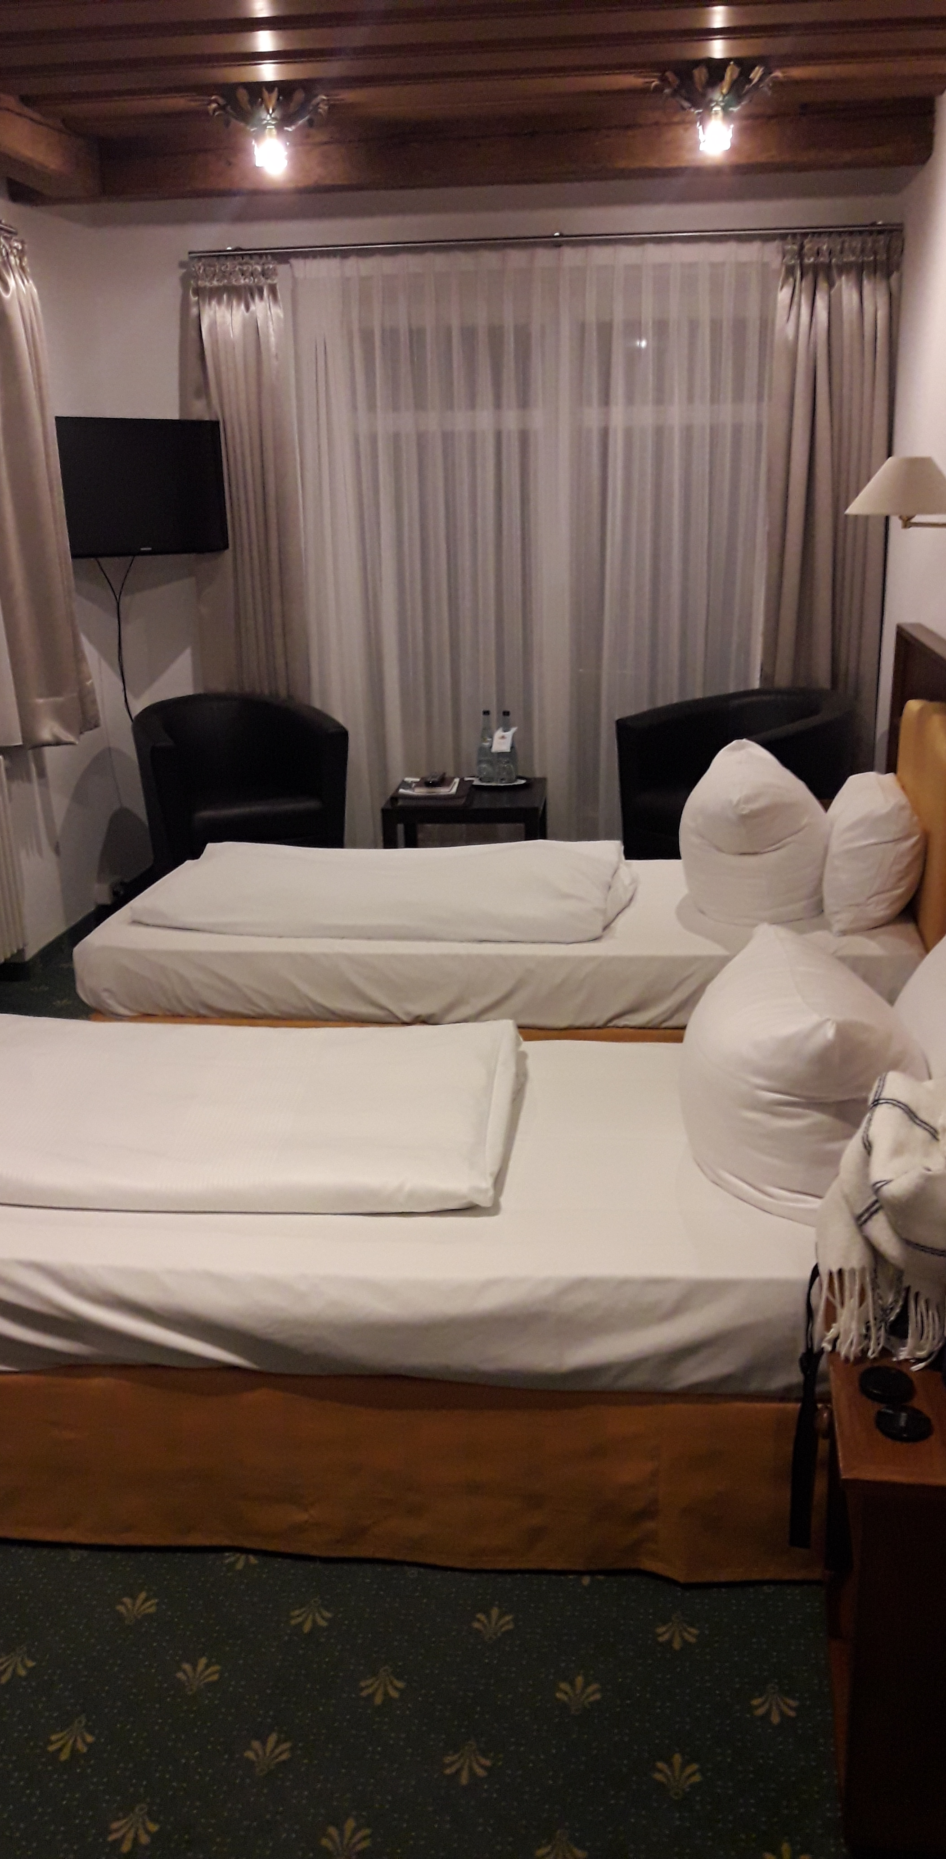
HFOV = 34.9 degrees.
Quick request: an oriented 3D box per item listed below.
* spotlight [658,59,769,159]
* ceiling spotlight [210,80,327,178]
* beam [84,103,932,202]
[{"bbox_3d":[0.705,-2.331,4.305,0.350,0.210,0.350,0,17,6],"label":"spotlight"},{"bbox_3d":[-0.593,-2.341,4.441,0.360,0.210,0.360,0,17,6],"label":"ceiling spotlight"},{"bbox_3d":[0.082,-2.515,4.873,2.710,0.170,0.180,0,17,6],"label":"beam"}]

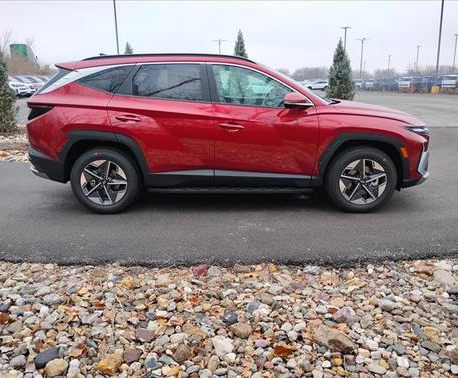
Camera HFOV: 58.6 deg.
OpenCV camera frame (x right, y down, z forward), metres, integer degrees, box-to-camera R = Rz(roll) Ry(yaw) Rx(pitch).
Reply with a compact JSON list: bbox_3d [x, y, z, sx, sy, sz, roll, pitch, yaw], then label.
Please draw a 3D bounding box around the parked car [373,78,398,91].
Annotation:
[{"bbox_3d":[22.160,-14.540,57.000,4.700,1.720,1.900,-7,16,-24],"label":"parked car"}]

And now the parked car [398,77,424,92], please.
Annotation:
[{"bbox_3d":[22.054,-12.499,49.000,4.800,1.820,1.950,-7,16,-24],"label":"parked car"}]

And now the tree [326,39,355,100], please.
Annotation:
[{"bbox_3d":[3.141,-2.905,11.499,0.920,2.530,0.920,0,15,0],"label":"tree"}]

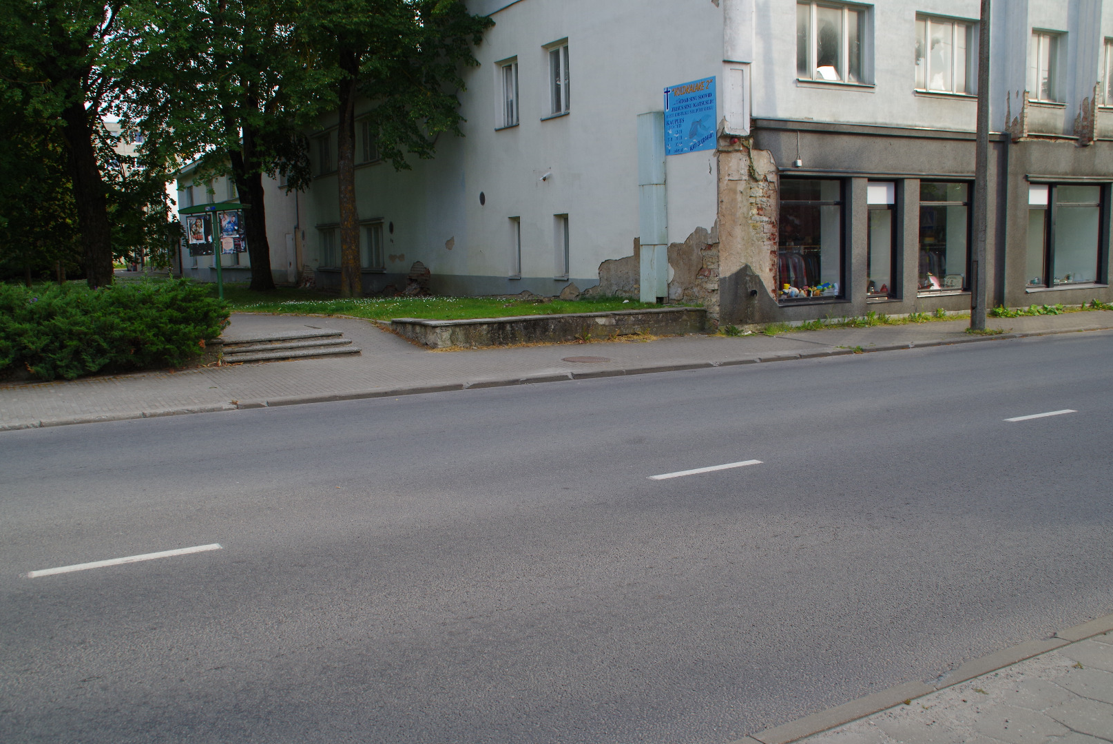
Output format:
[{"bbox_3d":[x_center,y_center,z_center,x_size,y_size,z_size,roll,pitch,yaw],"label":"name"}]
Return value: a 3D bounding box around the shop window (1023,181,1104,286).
[{"bbox_3d":[11.146,-2.972,24.547,2.827,2.235,0.150,-5,7,-32],"label":"shop window"}]

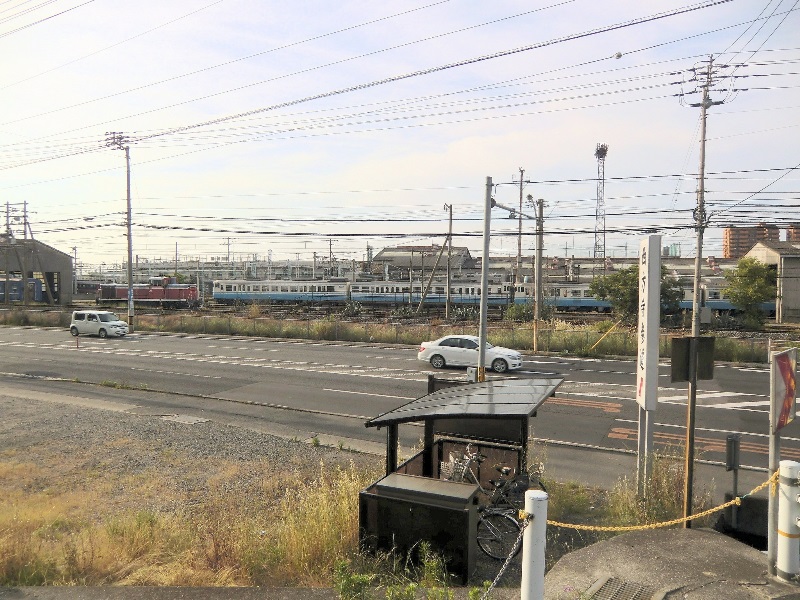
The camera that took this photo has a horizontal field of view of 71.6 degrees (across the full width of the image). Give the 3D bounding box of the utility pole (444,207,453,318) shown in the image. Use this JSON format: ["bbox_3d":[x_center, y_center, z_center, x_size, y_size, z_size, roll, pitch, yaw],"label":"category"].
[{"bbox_3d":[4.791,-3.588,53.905,0.600,11.323,0.400,1,2,21],"label":"utility pole"}]

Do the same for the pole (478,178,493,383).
[{"bbox_3d":[2.099,0.248,13.617,0.250,6.465,0.250,1,2,21],"label":"pole"}]

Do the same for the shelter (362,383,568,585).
[{"bbox_3d":[1.055,2.545,8.772,2.450,2.200,3.300,1,2,23],"label":"shelter"}]

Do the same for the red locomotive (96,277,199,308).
[{"bbox_3d":[-31.835,-0.819,70.079,13.600,3.960,2.900,1,2,11],"label":"red locomotive"}]

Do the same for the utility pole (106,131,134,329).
[{"bbox_3d":[-19.607,-4.710,39.264,1.500,14.151,0.900,1,2,21],"label":"utility pole"}]

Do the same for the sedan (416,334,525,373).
[{"bbox_3d":[3.274,2.357,25.197,4.620,1.450,1.780,1,2,18],"label":"sedan"}]

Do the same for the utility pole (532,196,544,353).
[{"bbox_3d":[7.749,-1.390,30.968,0.600,8.613,0.500,1,2,21],"label":"utility pole"}]

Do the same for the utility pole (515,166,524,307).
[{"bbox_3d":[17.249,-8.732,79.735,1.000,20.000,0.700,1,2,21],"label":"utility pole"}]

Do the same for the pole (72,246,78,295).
[{"bbox_3d":[-64.287,-5.571,109.893,0.900,10.030,0.600,1,2,21],"label":"pole"}]

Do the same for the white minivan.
[{"bbox_3d":[-20.222,1.608,37.319,3.890,1.650,1.695,1,2,21],"label":"white minivan"}]

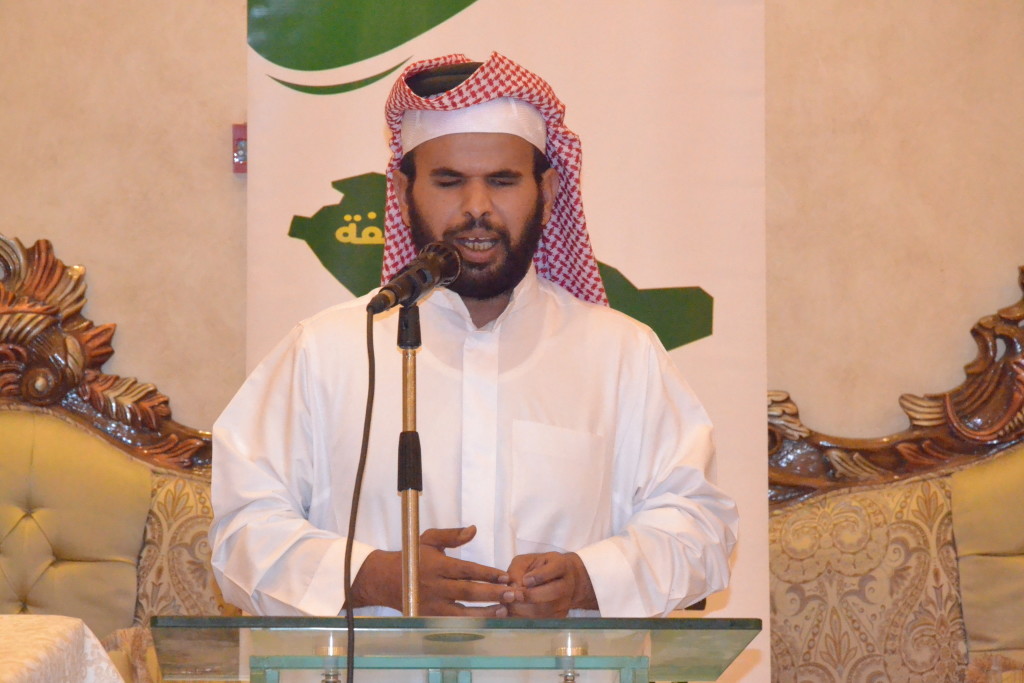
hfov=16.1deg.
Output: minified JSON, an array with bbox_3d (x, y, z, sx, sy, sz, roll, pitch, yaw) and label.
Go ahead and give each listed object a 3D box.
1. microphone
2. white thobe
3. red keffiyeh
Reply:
[{"bbox_3d":[-0.110,-0.066,3.940,0.054,0.056,0.200,0,16,27],"label":"microphone"},{"bbox_3d":[-0.043,0.605,4.170,0.610,1.380,0.400,0,0,0],"label":"white thobe"},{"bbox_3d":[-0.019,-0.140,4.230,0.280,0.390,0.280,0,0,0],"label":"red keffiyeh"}]

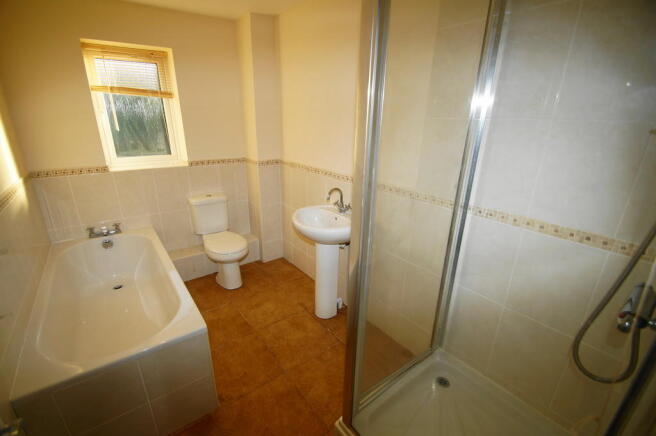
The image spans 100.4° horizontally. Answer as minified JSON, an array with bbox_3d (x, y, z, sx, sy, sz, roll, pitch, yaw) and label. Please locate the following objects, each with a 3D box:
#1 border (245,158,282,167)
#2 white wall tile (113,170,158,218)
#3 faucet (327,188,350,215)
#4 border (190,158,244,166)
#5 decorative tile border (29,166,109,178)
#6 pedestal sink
[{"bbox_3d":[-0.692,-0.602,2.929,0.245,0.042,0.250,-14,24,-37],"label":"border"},{"bbox_3d":[-1.725,-0.216,2.496,0.290,0.422,0.012,-14,24,-37],"label":"white wall tile"},{"bbox_3d":[0.070,-0.129,2.078,0.190,0.205,0.165,-14,24,-37],"label":"faucet"},{"bbox_3d":[-1.144,-0.585,2.868,0.595,0.042,0.012,-14,24,-37],"label":"border"},{"bbox_3d":[-2.035,-0.349,2.176,0.450,0.046,0.012,-14,24,-37],"label":"decorative tile border"},{"bbox_3d":[-0.027,0.397,2.176,0.468,0.880,0.550,-14,24,-37],"label":"pedestal sink"}]

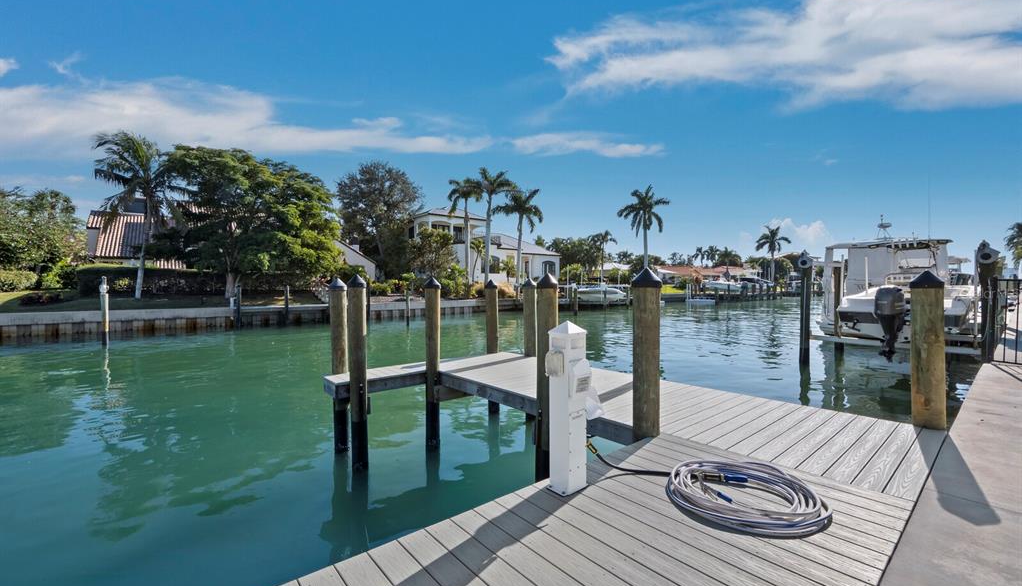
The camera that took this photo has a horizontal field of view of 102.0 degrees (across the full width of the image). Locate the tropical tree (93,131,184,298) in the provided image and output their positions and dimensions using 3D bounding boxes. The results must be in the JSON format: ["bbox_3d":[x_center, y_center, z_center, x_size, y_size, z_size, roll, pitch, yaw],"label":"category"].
[{"bbox_3d":[-22.900,-4.800,25.500,4.800,10.400,4.800,-1,1,-40],"label":"tropical tree"}]

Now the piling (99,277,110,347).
[{"bbox_3d":[-16.200,0.720,16.500,0.230,2.800,0.230,-1,1,-40],"label":"piling"}]

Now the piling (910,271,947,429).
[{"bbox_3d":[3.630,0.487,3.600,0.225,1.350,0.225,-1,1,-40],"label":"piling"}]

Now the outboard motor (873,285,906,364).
[{"bbox_3d":[9.301,0.748,10.150,0.850,1.820,0.600,0,0,-39],"label":"outboard motor"}]

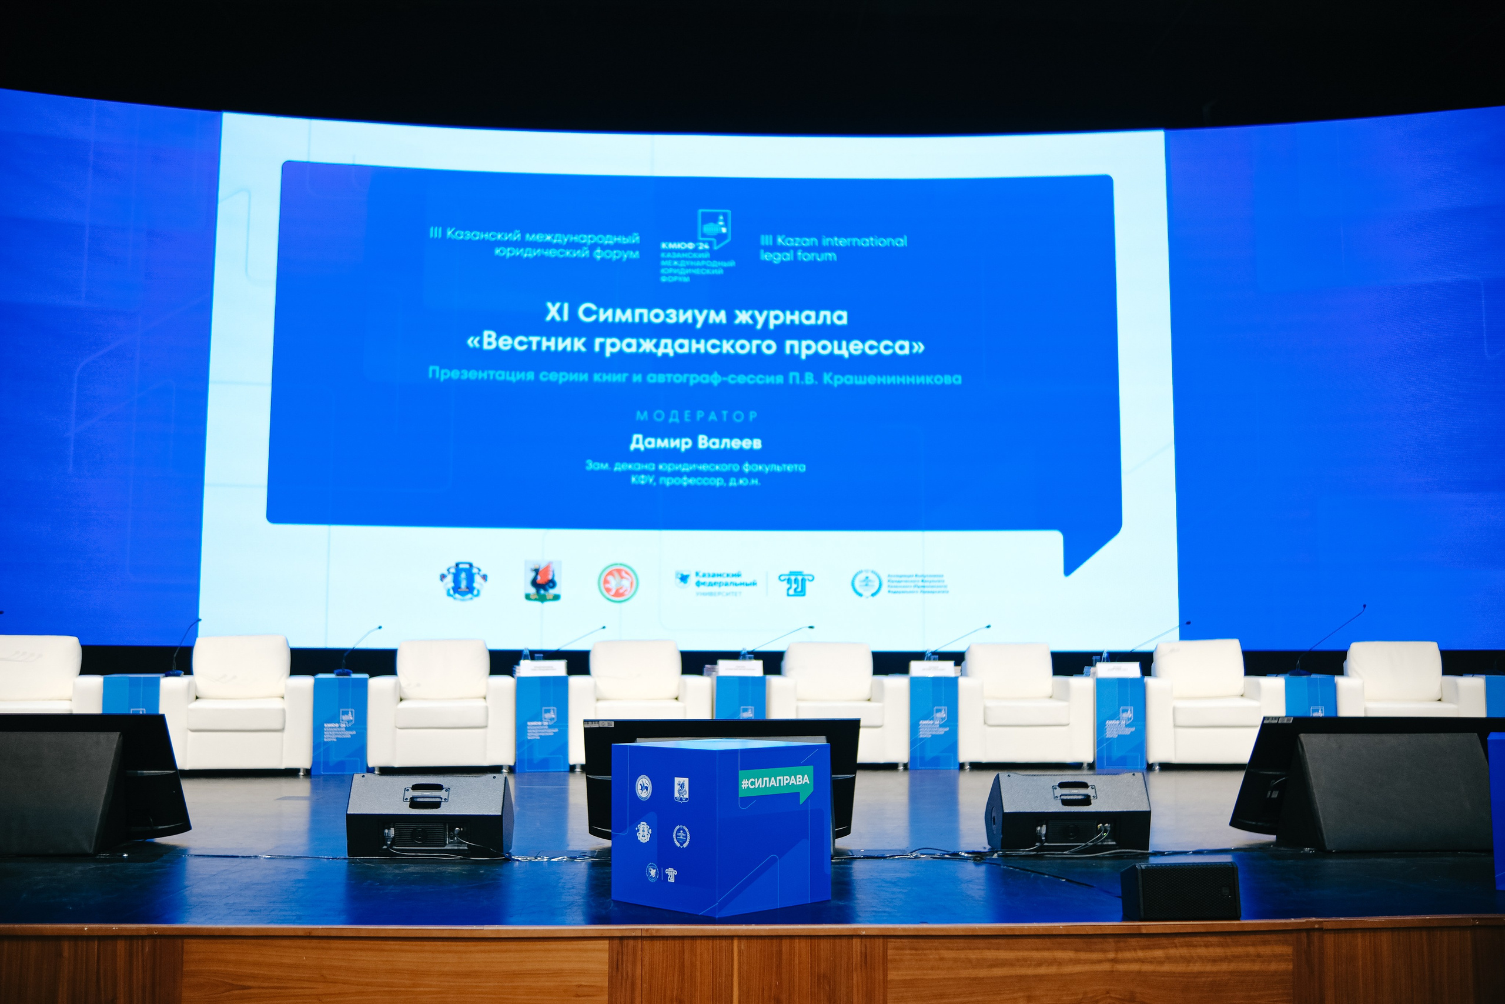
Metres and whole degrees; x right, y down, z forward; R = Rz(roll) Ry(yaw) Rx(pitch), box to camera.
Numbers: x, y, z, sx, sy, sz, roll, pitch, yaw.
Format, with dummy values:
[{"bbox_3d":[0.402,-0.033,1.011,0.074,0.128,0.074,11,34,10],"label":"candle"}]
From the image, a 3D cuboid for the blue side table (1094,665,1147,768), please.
[{"bbox_3d":[2.500,1.498,10.057,0.335,0.630,0.380,0,-6,5],"label":"blue side table"}]

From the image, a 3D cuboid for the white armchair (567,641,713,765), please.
[{"bbox_3d":[-0.793,1.381,10.031,0.920,0.855,0.860,1,-6,-8],"label":"white armchair"}]

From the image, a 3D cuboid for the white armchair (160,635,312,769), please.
[{"bbox_3d":[-3.295,1.299,9.484,0.920,0.855,0.860,2,-6,-15],"label":"white armchair"}]

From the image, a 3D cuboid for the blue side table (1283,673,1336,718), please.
[{"bbox_3d":[3.743,1.490,9.954,0.335,0.620,0.380,-1,-6,9],"label":"blue side table"}]

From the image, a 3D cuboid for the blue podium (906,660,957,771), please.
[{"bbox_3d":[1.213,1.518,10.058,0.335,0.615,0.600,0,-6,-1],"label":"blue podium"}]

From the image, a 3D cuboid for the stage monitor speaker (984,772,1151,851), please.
[{"bbox_3d":[1.297,1.257,6.024,0.590,0.310,0.380,0,-6,1],"label":"stage monitor speaker"}]

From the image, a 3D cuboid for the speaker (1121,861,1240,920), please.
[{"bbox_3d":[1.290,1.165,4.413,0.295,0.165,0.175,1,-15,-5],"label":"speaker"}]

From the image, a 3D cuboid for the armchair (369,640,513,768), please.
[{"bbox_3d":[-2.077,1.353,9.812,0.920,0.870,0.820,2,-6,-13],"label":"armchair"}]

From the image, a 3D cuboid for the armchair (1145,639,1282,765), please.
[{"bbox_3d":[3.136,1.405,10.141,0.920,0.870,0.820,0,-6,6],"label":"armchair"}]

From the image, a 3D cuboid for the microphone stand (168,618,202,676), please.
[{"bbox_3d":[-3.653,0.933,9.412,0.220,0.385,0.130,2,-6,-20],"label":"microphone stand"}]

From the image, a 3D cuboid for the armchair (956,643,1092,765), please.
[{"bbox_3d":[1.820,1.403,10.161,0.920,0.870,0.820,0,-6,1],"label":"armchair"}]

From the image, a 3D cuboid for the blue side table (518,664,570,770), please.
[{"bbox_3d":[-1.393,1.453,9.681,0.335,0.630,0.380,1,-6,-10],"label":"blue side table"}]

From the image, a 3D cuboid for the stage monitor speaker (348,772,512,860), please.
[{"bbox_3d":[-1.263,1.222,5.775,0.590,0.310,0.380,0,-6,-2],"label":"stage monitor speaker"}]

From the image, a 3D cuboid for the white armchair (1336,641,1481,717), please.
[{"bbox_3d":[4.375,1.385,9.892,0.920,0.870,0.820,-1,-6,12],"label":"white armchair"}]

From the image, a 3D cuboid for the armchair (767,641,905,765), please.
[{"bbox_3d":[0.556,1.409,10.247,0.920,0.855,0.860,0,-6,-2],"label":"armchair"}]

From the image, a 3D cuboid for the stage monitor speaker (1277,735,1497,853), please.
[{"bbox_3d":[2.648,1.196,6.061,0.780,0.450,0.460,0,-6,3],"label":"stage monitor speaker"}]

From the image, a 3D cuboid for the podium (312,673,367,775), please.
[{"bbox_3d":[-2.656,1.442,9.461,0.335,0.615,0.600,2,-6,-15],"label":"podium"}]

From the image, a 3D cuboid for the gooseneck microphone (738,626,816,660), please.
[{"bbox_3d":[0.137,1.017,9.999,0.571,0.356,0.130,1,-6,-6],"label":"gooseneck microphone"}]

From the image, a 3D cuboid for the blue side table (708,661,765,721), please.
[{"bbox_3d":[-0.090,1.489,9.936,0.335,0.630,0.380,1,-6,-5],"label":"blue side table"}]

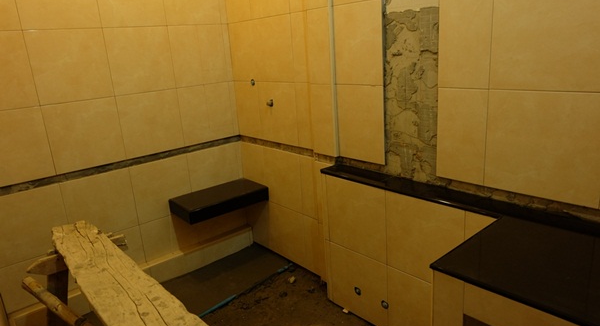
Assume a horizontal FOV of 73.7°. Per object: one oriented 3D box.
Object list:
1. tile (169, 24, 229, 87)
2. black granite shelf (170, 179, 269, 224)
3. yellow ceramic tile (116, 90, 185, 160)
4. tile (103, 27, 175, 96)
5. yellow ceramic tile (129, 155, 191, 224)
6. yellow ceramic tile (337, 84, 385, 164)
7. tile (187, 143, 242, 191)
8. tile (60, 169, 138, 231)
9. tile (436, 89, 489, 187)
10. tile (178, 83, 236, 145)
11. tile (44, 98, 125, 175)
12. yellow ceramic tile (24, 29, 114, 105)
[{"bbox_3d":[-0.700,-0.739,2.763,0.398,0.400,0.012,-17,21,-38],"label":"tile"},{"bbox_3d":[-0.561,0.267,2.853,0.612,0.094,0.344,-17,20,-37],"label":"black granite shelf"},{"bbox_3d":[-0.968,-0.261,2.627,0.396,0.400,0.012,-17,20,-37],"label":"yellow ceramic tile"},{"bbox_3d":[-0.997,-0.644,2.518,0.396,0.400,0.012,-17,20,-37],"label":"tile"},{"bbox_3d":[-0.935,0.176,2.751,0.396,0.412,0.012,-17,20,-37],"label":"yellow ceramic tile"},{"bbox_3d":[0.308,-0.214,2.137,0.012,0.400,0.356,-17,21,-38],"label":"yellow ceramic tile"},{"bbox_3d":[-0.641,0.079,2.999,0.398,0.404,0.012,-17,21,-38],"label":"tile"},{"bbox_3d":[-1.242,0.263,2.511,0.398,0.404,0.012,-17,21,-38],"label":"tile"},{"bbox_3d":[0.691,-0.120,1.718,0.012,0.400,0.221,-17,21,-38],"label":"tile"},{"bbox_3d":[-0.665,-0.351,2.865,0.396,0.400,0.012,-17,20,-37],"label":"tile"},{"bbox_3d":[-1.271,-0.170,2.389,0.396,0.400,0.012,-17,20,-37],"label":"tile"},{"bbox_3d":[-1.301,-0.555,2.275,0.398,0.400,0.012,-17,21,-38],"label":"yellow ceramic tile"}]

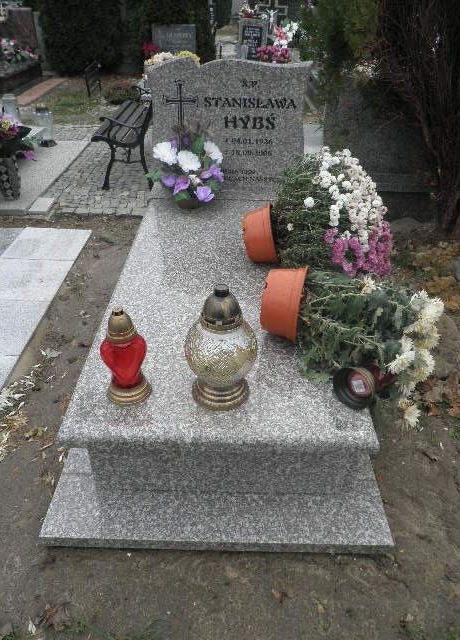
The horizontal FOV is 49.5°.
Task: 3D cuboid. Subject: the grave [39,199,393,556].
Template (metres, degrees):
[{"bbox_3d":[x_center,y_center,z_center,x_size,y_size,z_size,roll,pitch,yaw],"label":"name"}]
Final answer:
[{"bbox_3d":[-0.021,-0.018,2.030,0.970,0.333,1.804,1,36,0],"label":"grave"}]

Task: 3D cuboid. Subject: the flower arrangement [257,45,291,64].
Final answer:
[{"bbox_3d":[0.669,-3.974,7.500,0.500,0.290,0.360,1,35,0],"label":"flower arrangement"}]

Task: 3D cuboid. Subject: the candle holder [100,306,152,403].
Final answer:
[{"bbox_3d":[-0.285,0.088,1.343,0.126,0.284,0.121,1,36,0],"label":"candle holder"}]

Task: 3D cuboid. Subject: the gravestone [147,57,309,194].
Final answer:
[{"bbox_3d":[-0.010,-1.010,2.676,0.819,0.715,0.100,1,34,1],"label":"gravestone"}]

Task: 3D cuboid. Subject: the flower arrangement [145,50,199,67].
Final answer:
[{"bbox_3d":[-0.637,-2.834,5.598,0.621,0.330,0.369,1,36,0],"label":"flower arrangement"}]

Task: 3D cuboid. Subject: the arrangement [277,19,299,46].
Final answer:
[{"bbox_3d":[0.910,-4.526,7.900,0.350,0.360,0.280,1,35,0],"label":"arrangement"}]

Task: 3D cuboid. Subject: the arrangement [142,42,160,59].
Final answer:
[{"bbox_3d":[-1.242,-4.257,7.900,0.270,0.260,0.250,1,35,0],"label":"arrangement"}]

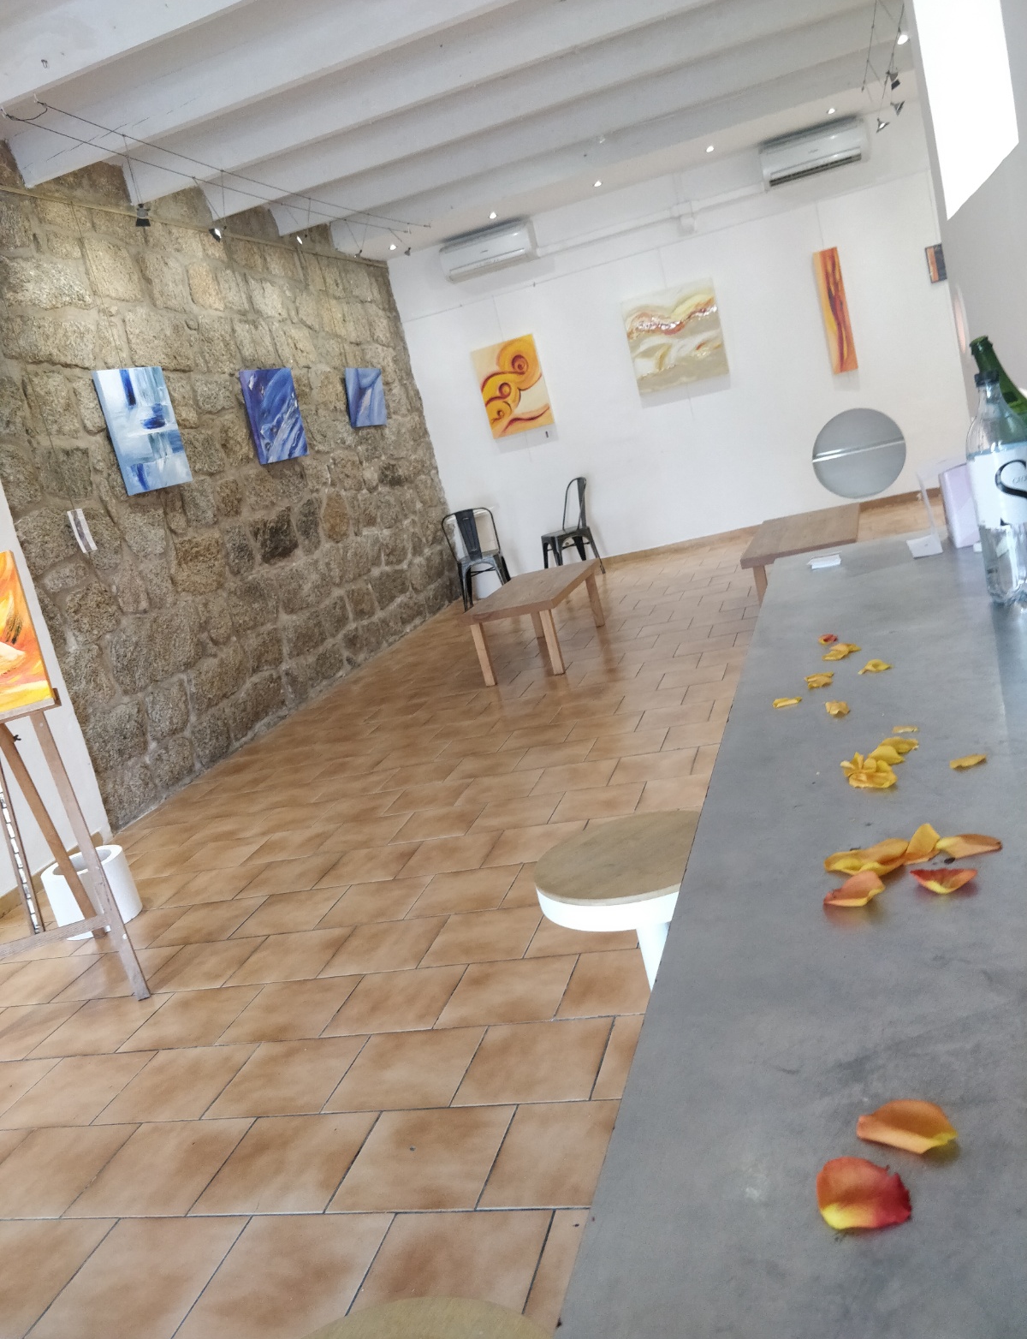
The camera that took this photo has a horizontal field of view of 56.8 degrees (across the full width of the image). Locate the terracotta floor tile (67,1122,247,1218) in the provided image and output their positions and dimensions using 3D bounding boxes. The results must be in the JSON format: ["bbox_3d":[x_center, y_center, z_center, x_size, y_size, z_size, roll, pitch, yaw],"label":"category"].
[{"bbox_3d":[-0.824,1.173,2.236,0.339,0.010,0.293,-10,14,18],"label":"terracotta floor tile"}]

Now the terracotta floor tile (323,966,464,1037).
[{"bbox_3d":[-0.327,0.934,2.669,0.338,0.010,0.286,-10,14,18],"label":"terracotta floor tile"}]

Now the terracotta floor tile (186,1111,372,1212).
[{"bbox_3d":[-0.505,1.113,2.139,0.338,0.010,0.292,-10,14,18],"label":"terracotta floor tile"}]

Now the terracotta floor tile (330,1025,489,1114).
[{"bbox_3d":[-0.261,0.994,2.355,0.335,0.010,0.287,-10,14,18],"label":"terracotta floor tile"}]

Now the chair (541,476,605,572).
[{"bbox_3d":[0.458,-1.248,8.664,0.470,0.870,0.450,-18,14,-17],"label":"chair"}]

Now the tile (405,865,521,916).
[{"bbox_3d":[-0.160,0.756,3.219,0.333,0.013,0.297,-11,14,17],"label":"tile"}]

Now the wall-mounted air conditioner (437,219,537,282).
[{"bbox_3d":[-0.212,-3.534,8.002,0.790,0.275,0.210,-11,14,17],"label":"wall-mounted air conditioner"}]

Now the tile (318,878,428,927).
[{"bbox_3d":[-0.477,0.815,3.320,0.330,0.010,0.310,-10,14,17],"label":"tile"}]

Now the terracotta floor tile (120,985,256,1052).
[{"bbox_3d":[-0.961,1.054,2.857,0.330,0.010,0.310,-10,14,17],"label":"terracotta floor tile"}]

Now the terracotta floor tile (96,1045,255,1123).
[{"bbox_3d":[-0.899,1.116,2.553,0.330,0.010,0.310,-10,14,17],"label":"terracotta floor tile"}]

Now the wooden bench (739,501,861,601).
[{"bbox_3d":[1.774,-0.608,5.641,0.605,0.460,1.221,-8,15,26],"label":"wooden bench"}]

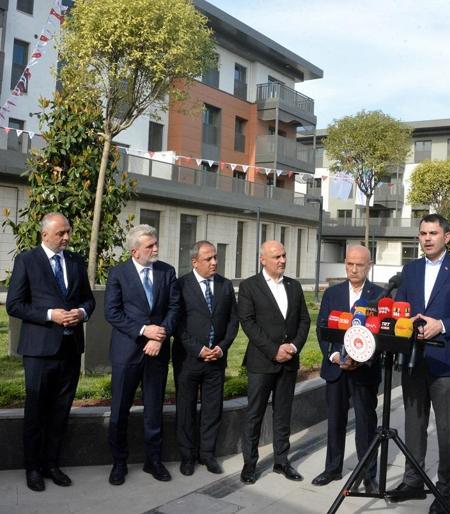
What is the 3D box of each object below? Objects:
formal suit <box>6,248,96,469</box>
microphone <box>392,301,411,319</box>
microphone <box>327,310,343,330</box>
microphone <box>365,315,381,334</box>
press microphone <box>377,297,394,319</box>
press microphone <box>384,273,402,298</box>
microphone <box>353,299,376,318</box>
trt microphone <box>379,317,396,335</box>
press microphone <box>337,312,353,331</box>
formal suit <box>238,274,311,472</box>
[{"bbox_3d":[-1.121,0.659,3.850,0.560,1.440,0.380,2,0,-40],"label":"formal suit"},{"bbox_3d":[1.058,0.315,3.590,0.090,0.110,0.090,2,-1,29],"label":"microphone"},{"bbox_3d":[0.661,0.382,3.600,0.090,0.115,0.090,2,0,21],"label":"microphone"},{"bbox_3d":[0.854,0.391,3.470,0.090,0.120,0.090,2,0,21],"label":"microphone"},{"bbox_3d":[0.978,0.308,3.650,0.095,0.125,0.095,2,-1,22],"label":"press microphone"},{"bbox_3d":[0.982,0.172,3.500,0.070,0.180,0.070,13,-25,17],"label":"press microphone"},{"bbox_3d":[0.827,0.305,3.550,0.120,0.130,0.110,2,0,21],"label":"microphone"},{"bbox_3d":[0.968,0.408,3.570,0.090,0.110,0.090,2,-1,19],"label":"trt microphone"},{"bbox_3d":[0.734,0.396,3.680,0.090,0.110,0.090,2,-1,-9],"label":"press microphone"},{"bbox_3d":[0.351,0.795,4.250,0.530,1.410,0.360,2,-1,-19],"label":"formal suit"}]

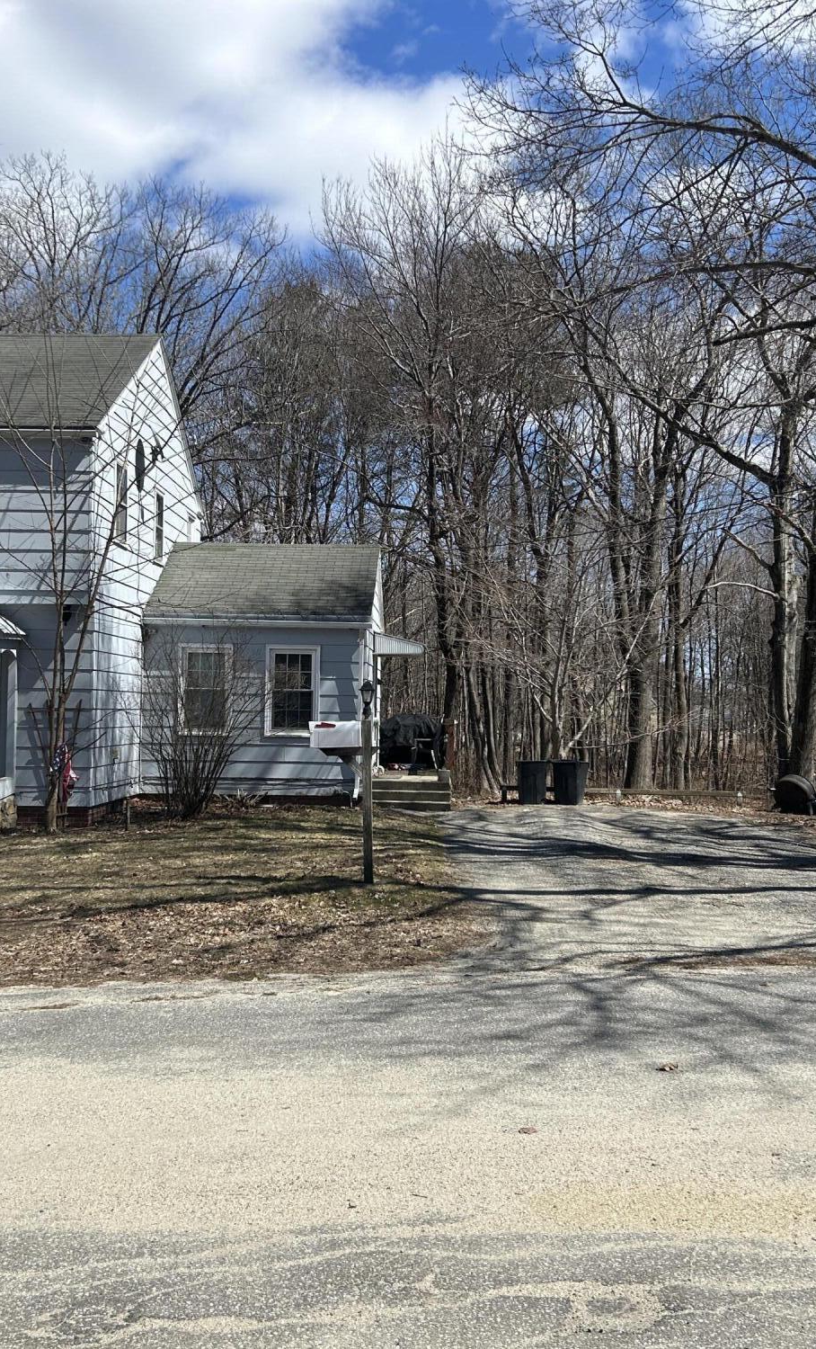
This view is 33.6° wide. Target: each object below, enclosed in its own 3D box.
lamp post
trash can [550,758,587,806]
[{"bbox_3d":[-0.351,0.950,12.093,0.130,1.860,0.130,1,-1,2],"label":"lamp post"},{"bbox_3d":[2.855,1.906,24.091,0.590,0.784,0.600,1,-1,2],"label":"trash can"}]

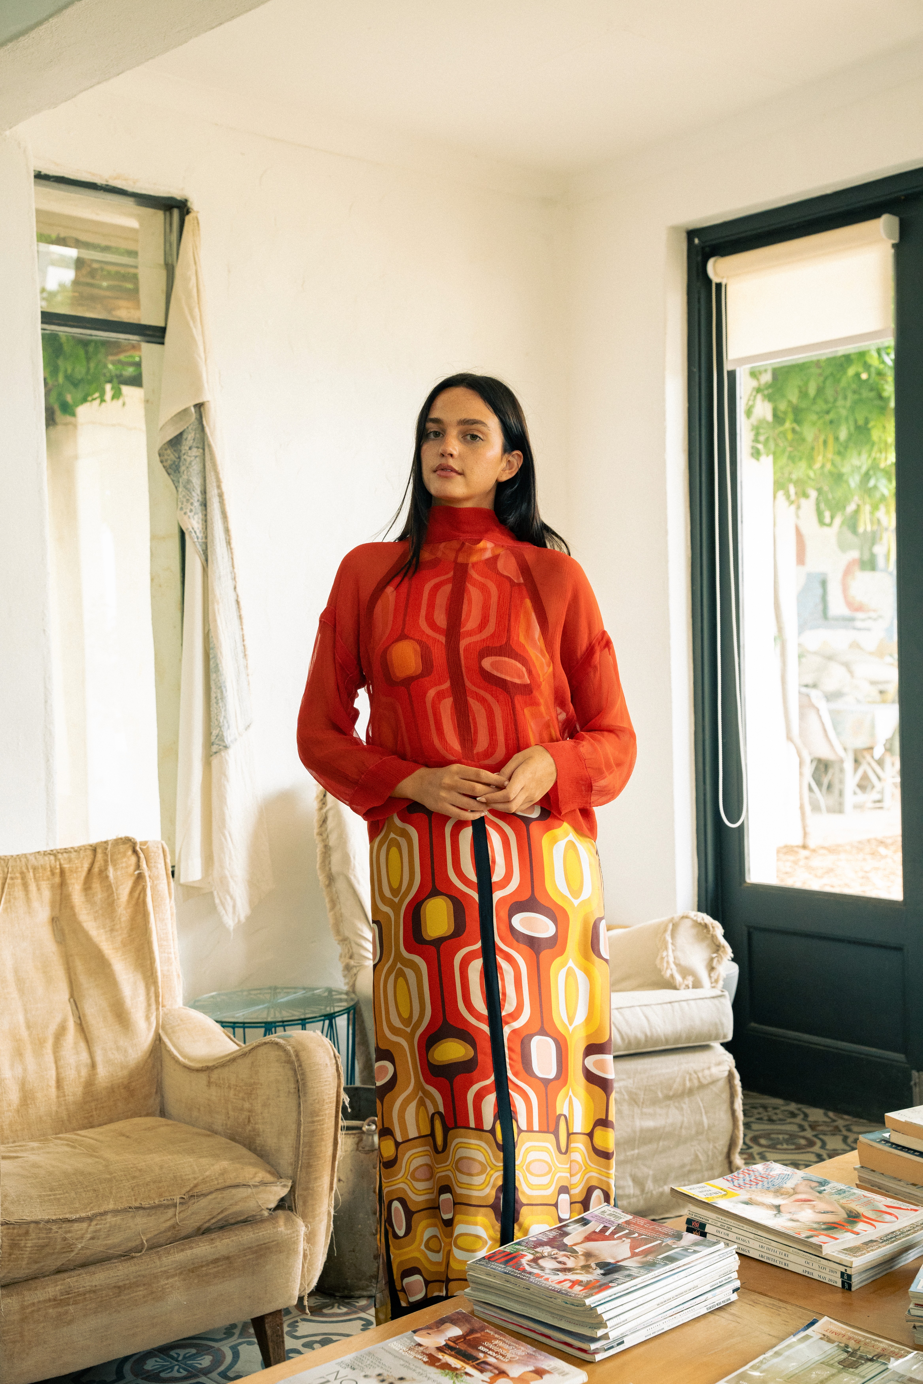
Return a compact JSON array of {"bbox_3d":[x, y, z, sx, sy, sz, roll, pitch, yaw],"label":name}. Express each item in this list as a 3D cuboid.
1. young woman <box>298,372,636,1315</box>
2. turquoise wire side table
[{"bbox_3d":[0.016,0.403,2.594,0.540,1.814,0.360,-1,2,4],"label":"young woman"},{"bbox_3d":[-0.472,1.038,4.106,0.440,0.487,0.440,-1,2,0],"label":"turquoise wire side table"}]

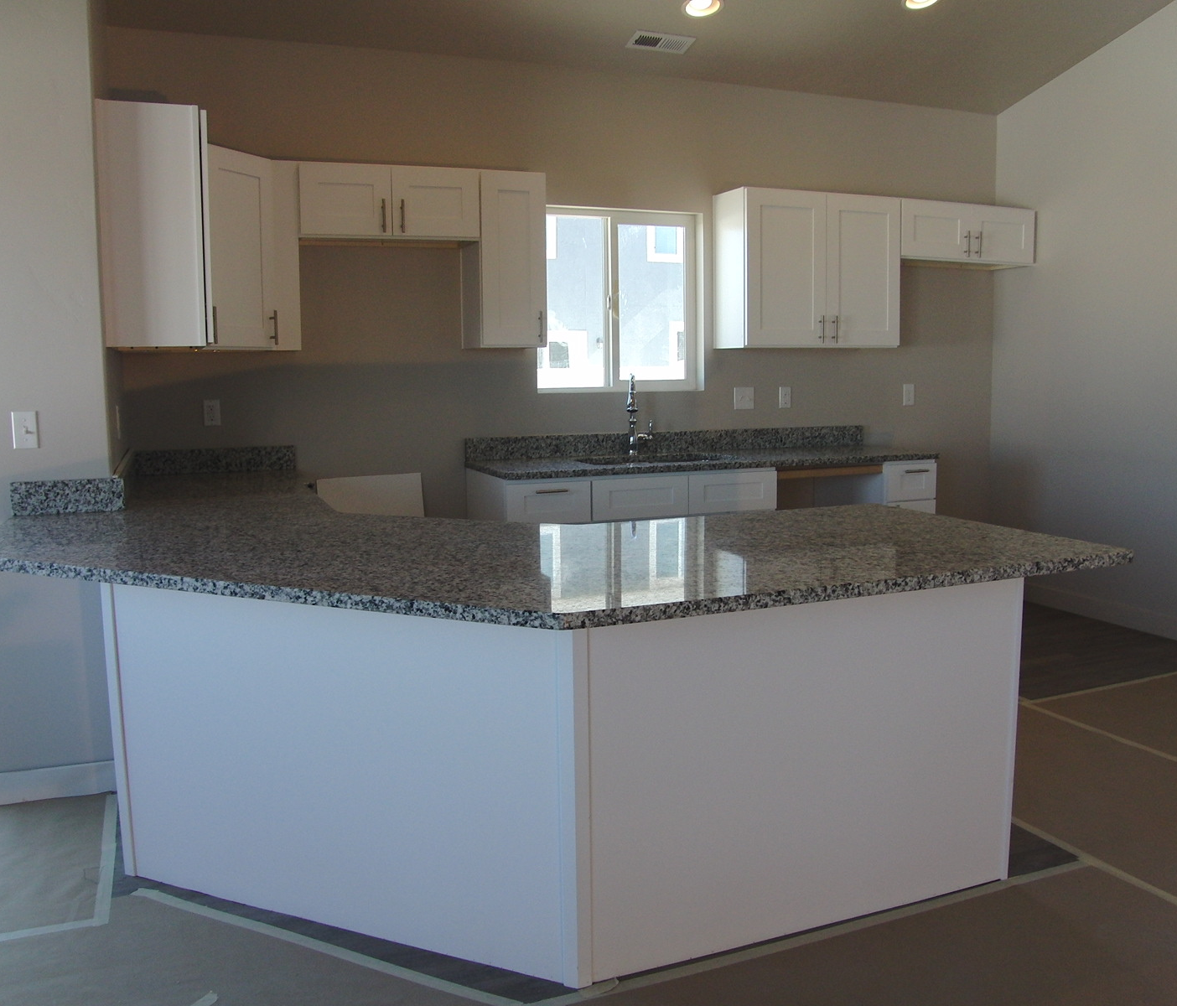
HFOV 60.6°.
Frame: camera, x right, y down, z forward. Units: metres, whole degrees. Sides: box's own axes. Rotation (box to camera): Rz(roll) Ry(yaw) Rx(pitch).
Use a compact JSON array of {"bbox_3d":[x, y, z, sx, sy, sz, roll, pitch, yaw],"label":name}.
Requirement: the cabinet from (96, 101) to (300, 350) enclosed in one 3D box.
[{"bbox_3d":[-1.386,-0.943,3.715,0.684,0.757,1.138,-4,8,-21],"label":"cabinet"}]

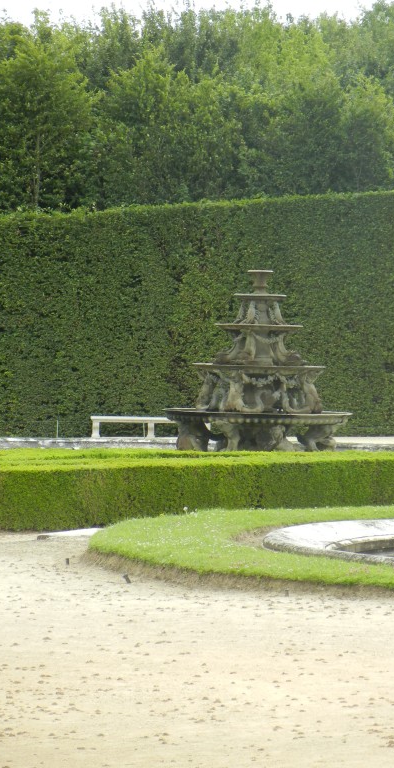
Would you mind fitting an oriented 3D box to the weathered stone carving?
[{"bbox_3d":[1.265,-0.349,103.000,3.850,3.920,3.850,1,1,0],"label":"weathered stone carving"}]

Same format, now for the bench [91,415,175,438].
[{"bbox_3d":[-0.999,0.966,111.500,2.630,0.484,0.450,1,1,-5],"label":"bench"}]

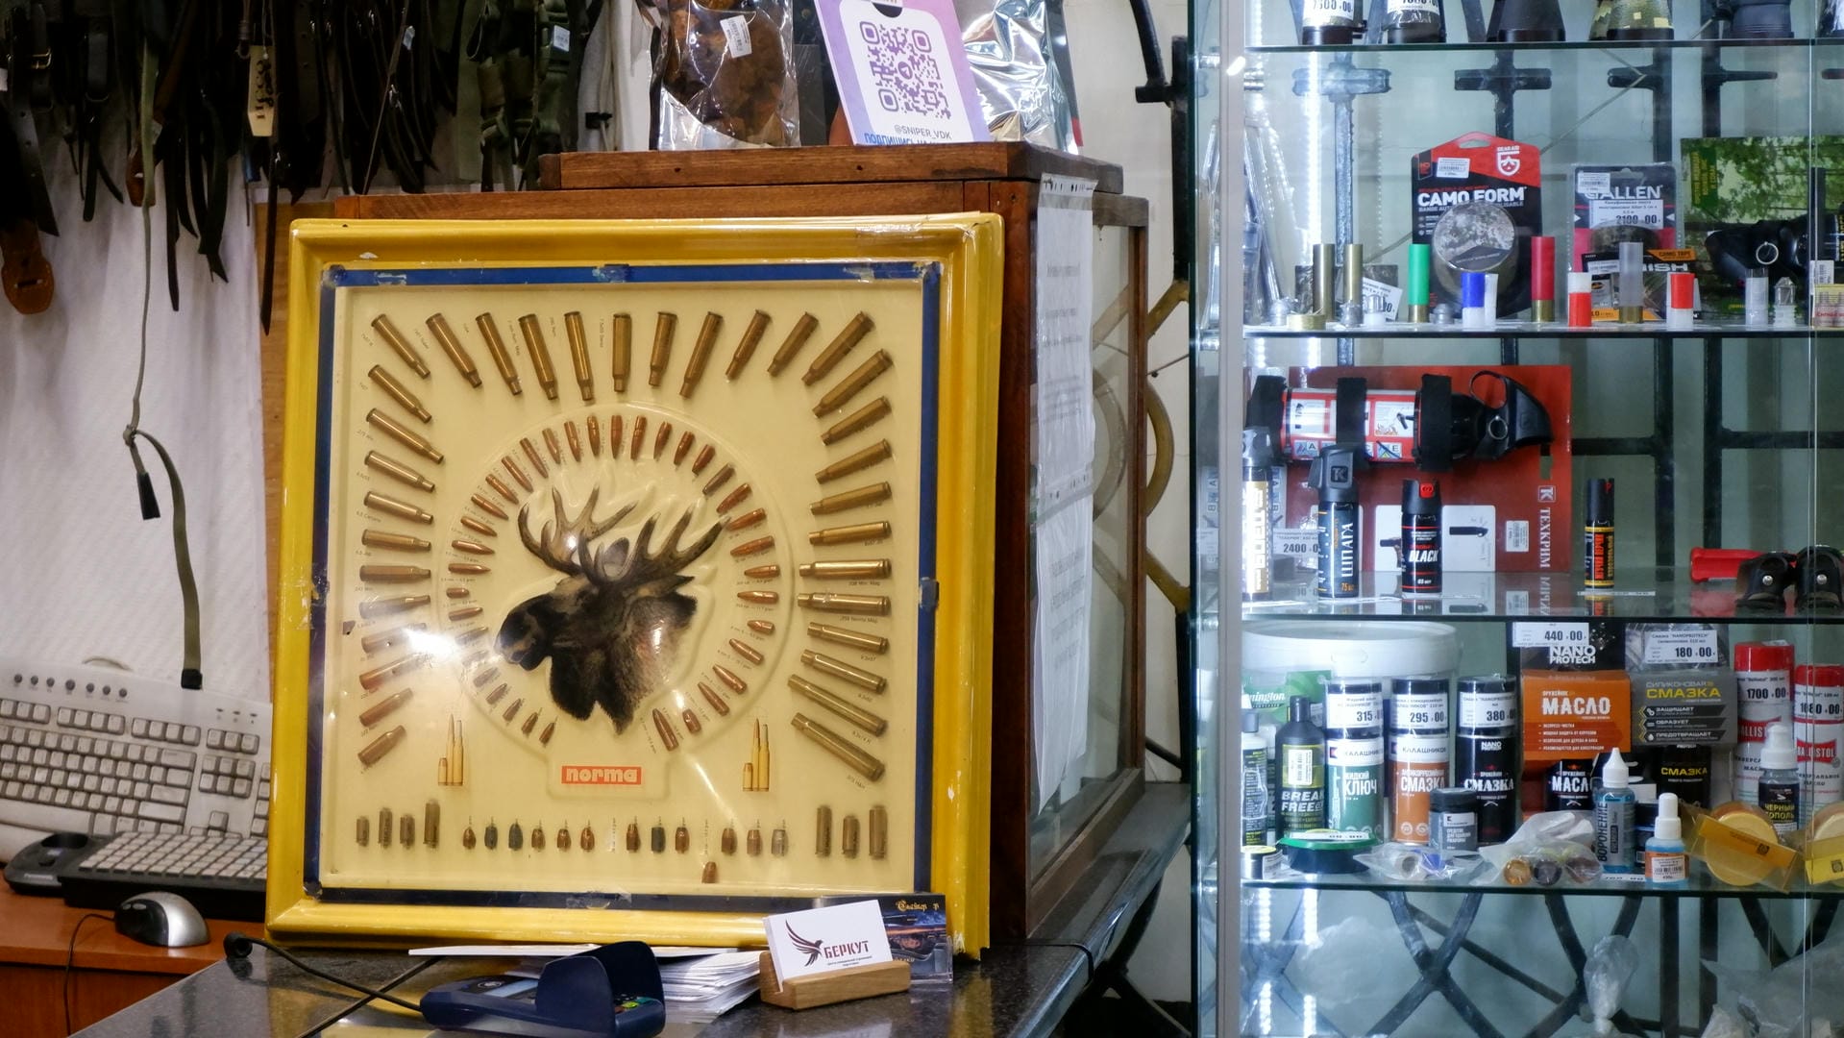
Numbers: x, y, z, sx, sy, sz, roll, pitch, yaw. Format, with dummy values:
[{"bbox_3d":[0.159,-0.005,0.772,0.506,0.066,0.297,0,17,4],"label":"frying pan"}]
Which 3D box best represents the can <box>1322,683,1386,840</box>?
[{"bbox_3d":[0.382,0.213,2.930,0.050,0.143,0.050,0,4,-5],"label":"can"}]

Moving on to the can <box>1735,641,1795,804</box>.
[{"bbox_3d":[0.740,0.196,2.920,0.052,0.173,0.052,1,5,19],"label":"can"}]

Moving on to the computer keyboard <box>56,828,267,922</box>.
[{"bbox_3d":[-0.645,0.350,3.286,0.370,0.056,0.165,1,5,16],"label":"computer keyboard"}]

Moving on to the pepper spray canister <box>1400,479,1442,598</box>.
[{"bbox_3d":[0.434,0.016,2.880,0.035,0.099,0.035,0,4,0],"label":"pepper spray canister"}]

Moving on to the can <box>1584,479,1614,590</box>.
[{"bbox_3d":[0.589,0.013,2.890,0.025,0.096,0.025,-1,5,-13],"label":"can"}]

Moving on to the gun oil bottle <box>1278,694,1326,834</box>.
[{"bbox_3d":[0.331,0.220,2.905,0.043,0.132,0.043,0,4,1],"label":"gun oil bottle"}]

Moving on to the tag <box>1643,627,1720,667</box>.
[{"bbox_3d":[0.676,0.114,2.960,0.064,0.029,0.002,0,4,7],"label":"tag"}]

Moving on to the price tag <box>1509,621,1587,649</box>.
[{"bbox_3d":[0.551,0.099,2.910,0.066,0.030,0.002,0,4,7],"label":"price tag"}]

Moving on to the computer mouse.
[{"bbox_3d":[-0.710,0.371,3.114,0.110,0.041,0.064,4,6,45],"label":"computer mouse"}]

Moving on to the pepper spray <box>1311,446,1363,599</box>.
[{"bbox_3d":[0.356,0.003,2.855,0.042,0.131,0.036,-2,5,-18],"label":"pepper spray"}]

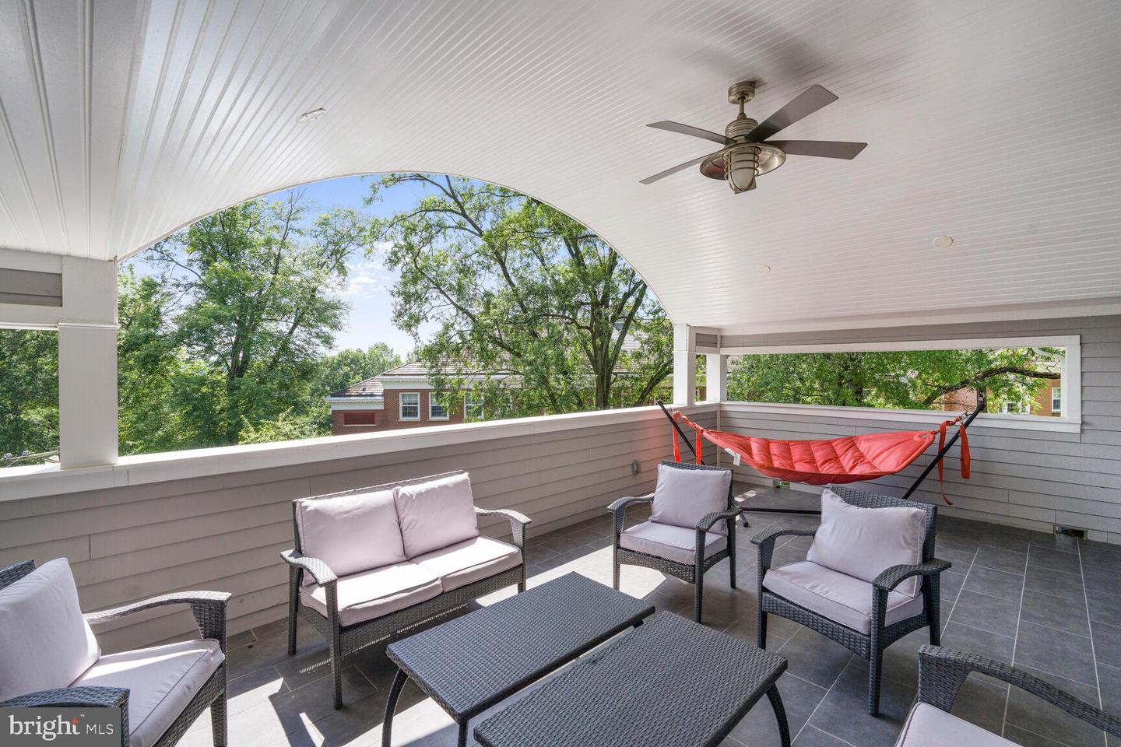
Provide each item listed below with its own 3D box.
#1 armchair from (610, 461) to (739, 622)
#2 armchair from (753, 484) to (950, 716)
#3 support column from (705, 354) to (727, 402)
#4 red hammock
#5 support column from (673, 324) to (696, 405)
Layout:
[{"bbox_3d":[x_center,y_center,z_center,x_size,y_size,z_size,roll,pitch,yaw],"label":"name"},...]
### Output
[{"bbox_3d":[0.816,1.104,3.488,0.735,0.845,0.670,0,0,41],"label":"armchair"},{"bbox_3d":[1.534,1.108,2.654,0.670,0.845,0.735,0,0,-29],"label":"armchair"},{"bbox_3d":[2.264,0.073,7.209,0.204,0.696,0.204,0,1,45],"label":"support column"},{"bbox_3d":[2.603,0.843,5.157,2.870,0.880,0.850,0,0,12],"label":"red hammock"},{"bbox_3d":[1.647,-0.102,6.594,0.204,1.055,0.204,0,1,45],"label":"support column"}]

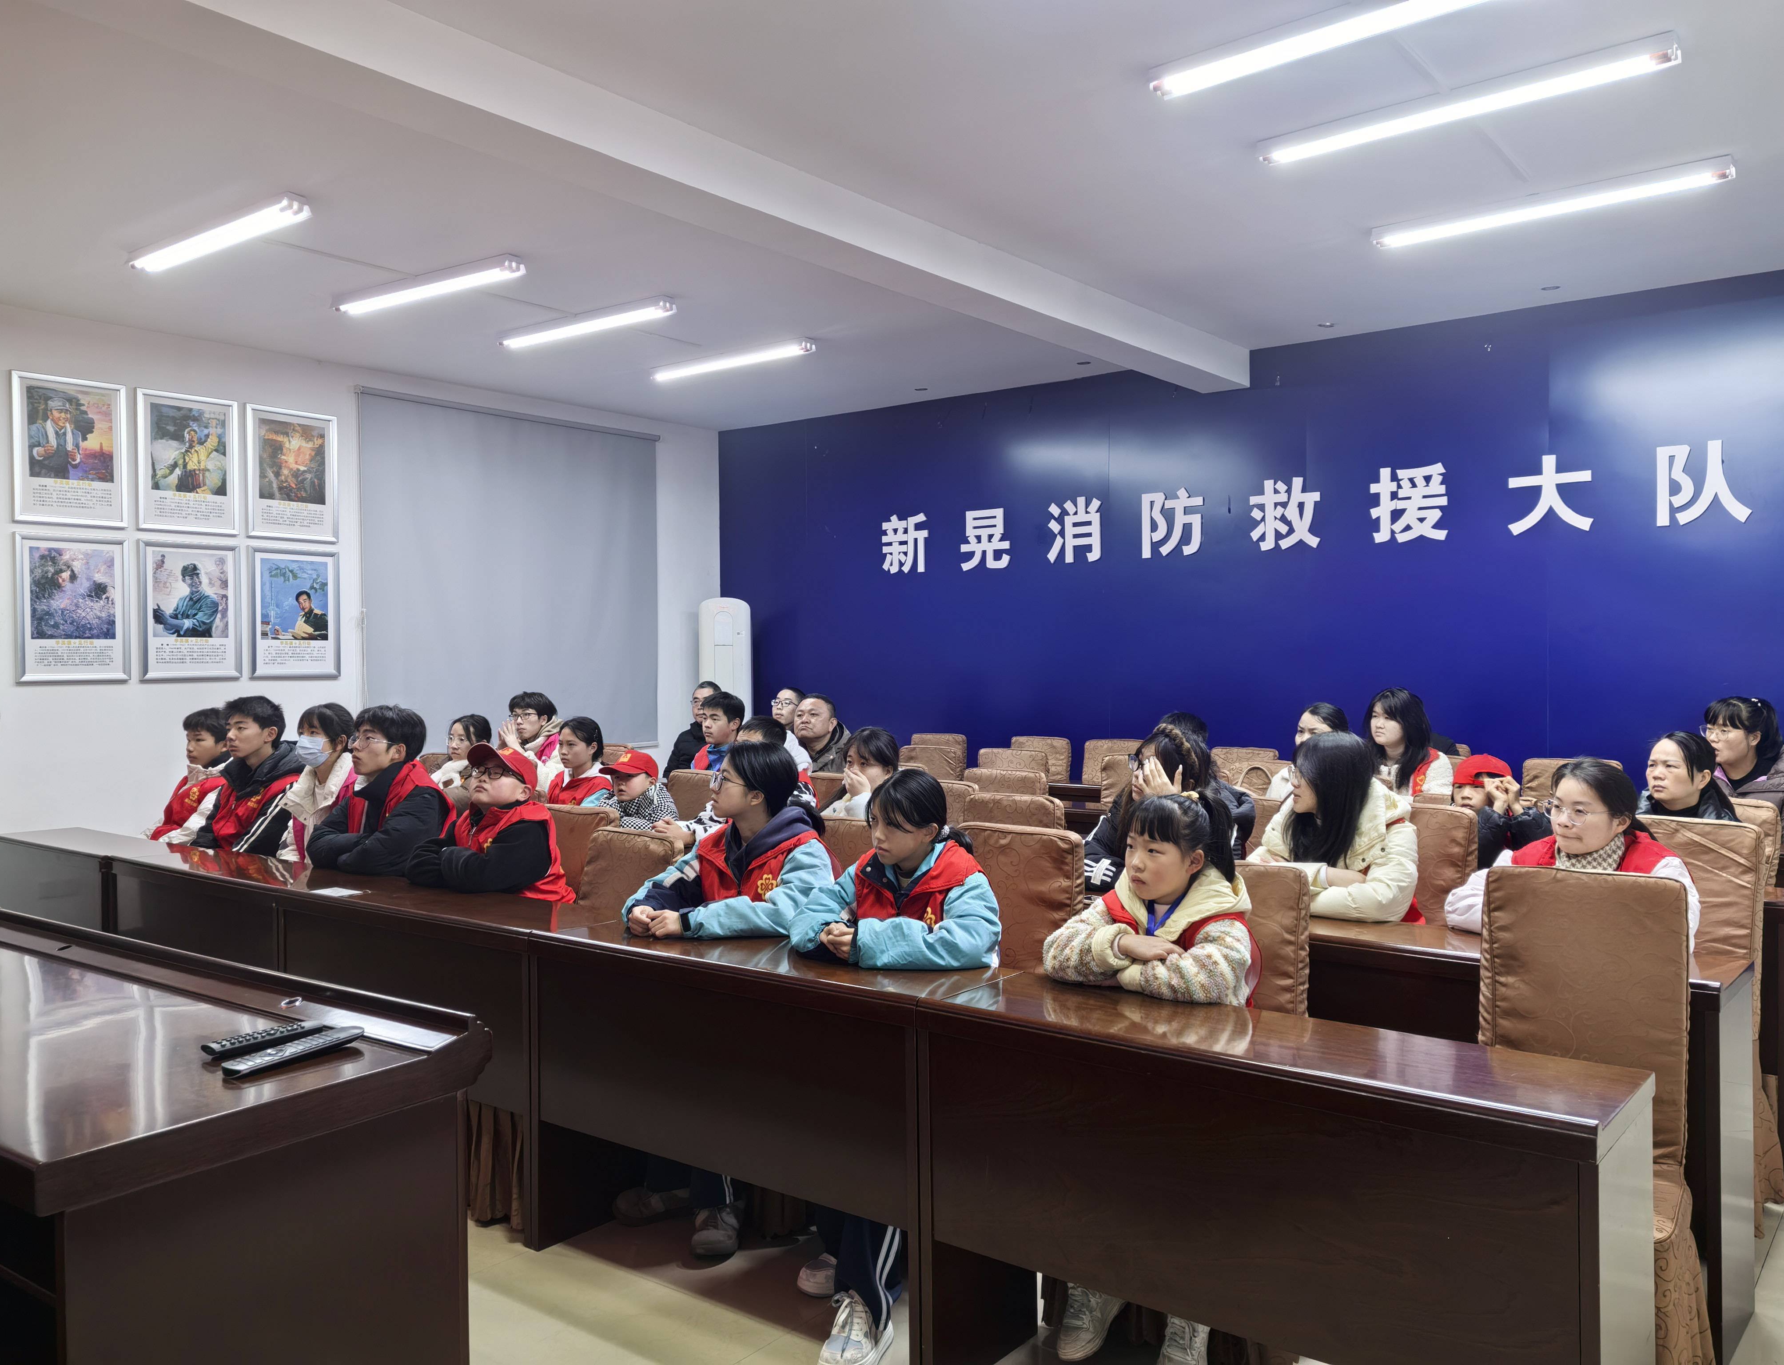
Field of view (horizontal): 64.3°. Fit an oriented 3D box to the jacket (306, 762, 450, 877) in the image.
[{"bbox_3d":[-1.621,0.586,4.692,0.480,0.610,0.540,-1,1,-44],"label":"jacket"}]

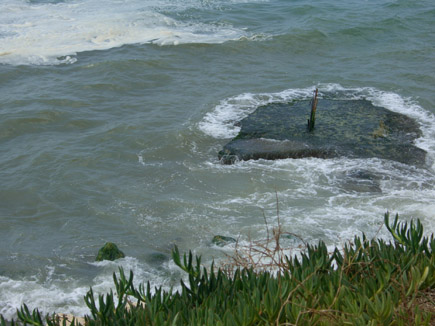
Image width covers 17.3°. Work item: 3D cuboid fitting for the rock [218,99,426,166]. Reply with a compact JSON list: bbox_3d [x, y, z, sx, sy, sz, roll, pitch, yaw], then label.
[{"bbox_3d":[1.918,-0.519,27.829,3.800,0.500,3.363,0,20,0],"label":"rock"}]

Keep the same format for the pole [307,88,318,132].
[{"bbox_3d":[1.830,-1.001,27.239,0.100,0.853,0.085,5,20,-2],"label":"pole"}]

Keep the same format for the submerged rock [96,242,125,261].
[{"bbox_3d":[-1.659,1.371,22.371,0.434,0.360,0.400,0,20,0],"label":"submerged rock"}]

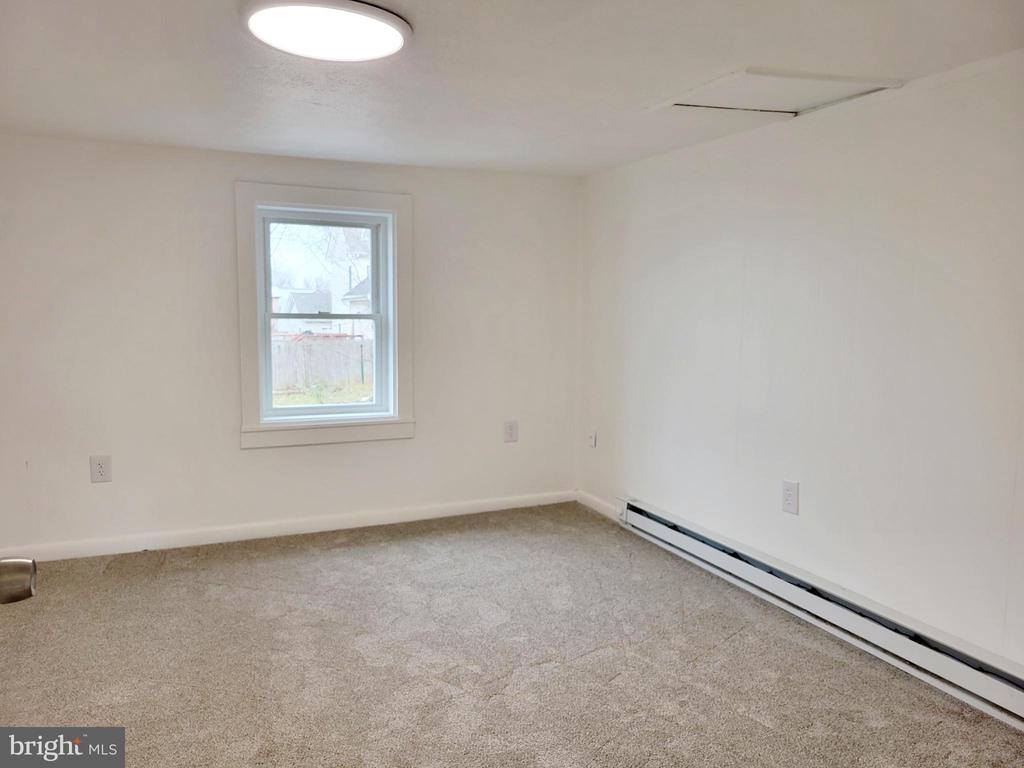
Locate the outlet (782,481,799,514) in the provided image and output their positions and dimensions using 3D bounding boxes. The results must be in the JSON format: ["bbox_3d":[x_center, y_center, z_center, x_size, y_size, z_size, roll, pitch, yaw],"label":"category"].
[{"bbox_3d":[1.134,0.463,3.136,0.015,0.128,0.086,-2,7,-24],"label":"outlet"}]

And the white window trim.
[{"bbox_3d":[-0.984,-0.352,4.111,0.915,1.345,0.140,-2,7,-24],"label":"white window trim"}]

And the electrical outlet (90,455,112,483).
[{"bbox_3d":[-1.968,0.408,3.687,0.088,0.129,0.015,-2,7,-24],"label":"electrical outlet"}]

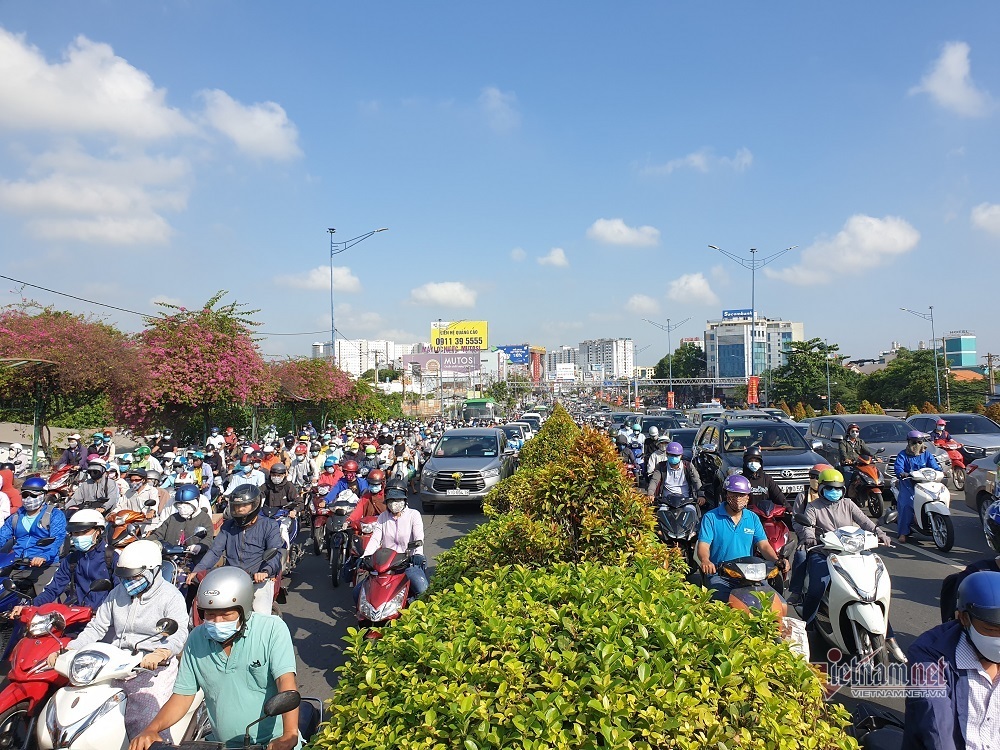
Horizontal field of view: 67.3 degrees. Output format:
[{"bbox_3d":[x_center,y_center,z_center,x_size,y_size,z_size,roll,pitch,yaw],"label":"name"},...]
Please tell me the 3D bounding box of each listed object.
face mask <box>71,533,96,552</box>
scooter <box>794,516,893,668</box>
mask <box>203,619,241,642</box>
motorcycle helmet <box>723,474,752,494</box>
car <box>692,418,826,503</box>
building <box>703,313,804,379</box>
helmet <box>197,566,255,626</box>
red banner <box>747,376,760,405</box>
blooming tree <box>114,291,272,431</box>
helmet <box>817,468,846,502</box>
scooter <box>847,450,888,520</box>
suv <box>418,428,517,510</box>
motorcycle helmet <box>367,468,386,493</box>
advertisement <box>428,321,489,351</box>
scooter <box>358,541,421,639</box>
[{"bbox_3d":[-2.994,1.204,5.400,0.145,0.115,0.085,-1,7,11],"label":"face mask"},{"bbox_3d":[3.061,1.795,6.698,0.730,1.180,1.860,-1,-2,-1],"label":"scooter"},{"bbox_3d":[-1.258,1.157,3.400,0.145,0.110,0.085,-1,14,3],"label":"mask"},{"bbox_3d":[2.103,0.969,6.650,0.250,0.185,0.280,-1,-2,4],"label":"motorcycle helmet"},{"bbox_3d":[4.670,1.680,13.780,1.840,1.850,4.705,-1,-2,6],"label":"car"},{"bbox_3d":[81.960,-4.314,240.000,26.000,30.000,26.000,-2,-2,27],"label":"building"},{"bbox_3d":[-1.313,1.054,3.600,0.250,0.260,0.290,-1,-2,3],"label":"helmet"},{"bbox_3d":[15.831,0.939,47.000,0.720,1.850,0.060,-1,-2,7],"label":"red banner"},{"bbox_3d":[-11.555,0.366,28.608,5.700,7.000,5.400,-1,-2,4],"label":"blooming tree"},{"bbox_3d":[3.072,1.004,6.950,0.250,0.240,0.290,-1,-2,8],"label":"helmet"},{"bbox_3d":[7.091,2.093,14.718,0.710,1.170,1.870,-1,-2,5],"label":"scooter"},{"bbox_3d":[-0.664,2.238,18.278,1.830,1.795,4.735,-1,-2,4],"label":"suv"},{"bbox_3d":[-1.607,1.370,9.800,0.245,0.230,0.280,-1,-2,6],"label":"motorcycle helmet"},{"bbox_3d":[-9.975,-9.729,185.000,14.000,7.100,0.800,-1,-2,6],"label":"advertisement"},{"bbox_3d":[-0.985,2.059,7.080,0.690,1.120,1.870,-1,-2,4],"label":"scooter"}]

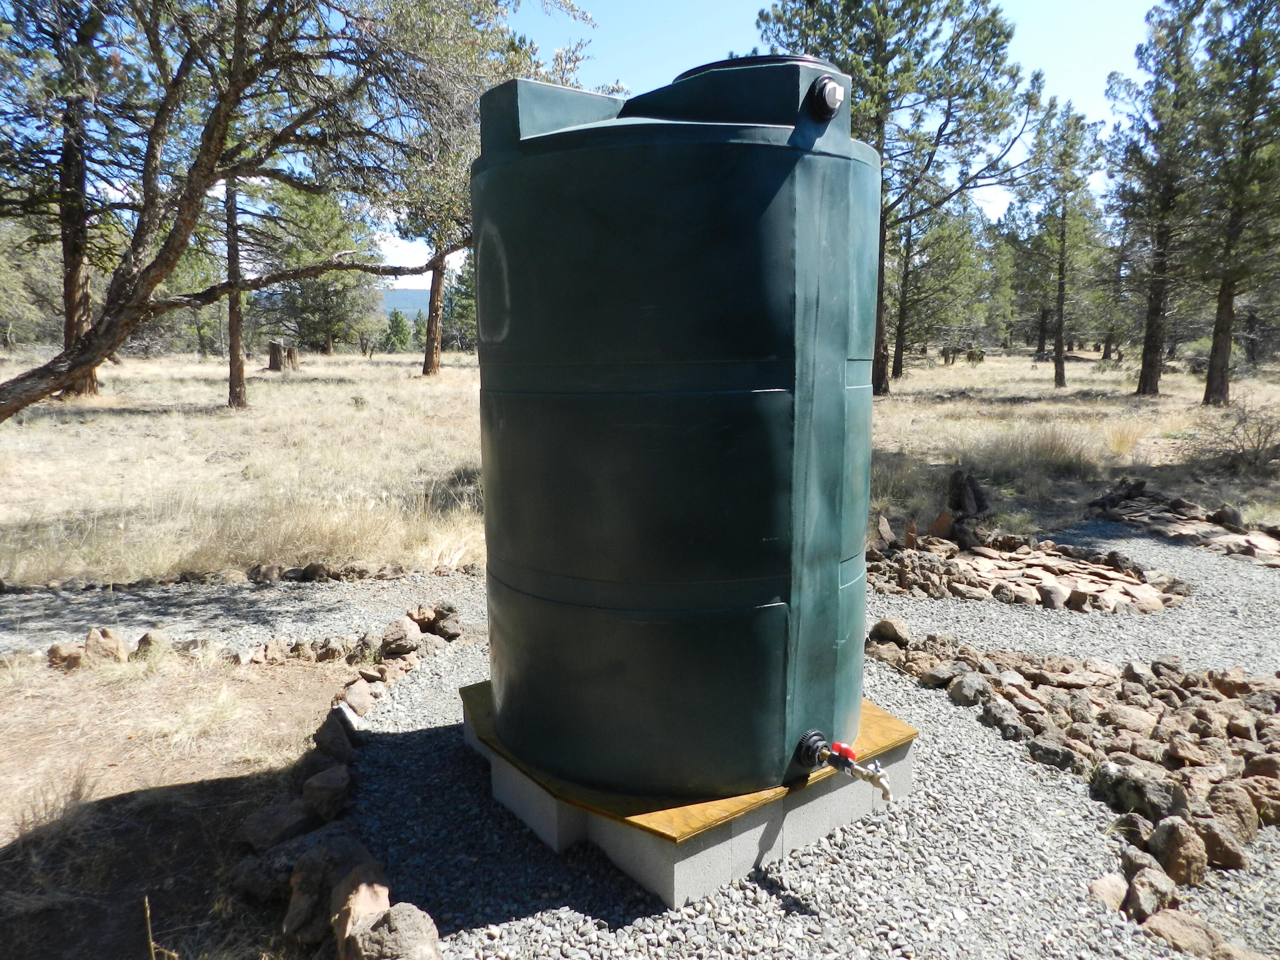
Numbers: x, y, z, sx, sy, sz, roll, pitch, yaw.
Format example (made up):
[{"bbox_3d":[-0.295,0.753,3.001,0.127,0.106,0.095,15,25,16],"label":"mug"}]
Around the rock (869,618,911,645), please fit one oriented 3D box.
[{"bbox_3d":[1.222,0.743,4.174,0.202,0.117,0.162,3,10,17],"label":"rock"}]

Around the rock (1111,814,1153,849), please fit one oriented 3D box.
[{"bbox_3d":[1.399,0.995,2.406,0.136,0.116,0.136,6,11,40],"label":"rock"}]

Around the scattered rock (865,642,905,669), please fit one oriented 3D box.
[{"bbox_3d":[1.097,0.791,3.832,0.201,0.121,0.161,3,9,20],"label":"scattered rock"}]

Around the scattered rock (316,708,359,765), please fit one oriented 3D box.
[{"bbox_3d":[-1.068,0.906,2.994,0.166,0.156,0.181,-2,8,-10],"label":"scattered rock"}]

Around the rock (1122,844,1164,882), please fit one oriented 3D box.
[{"bbox_3d":[1.336,1.022,2.262,0.146,0.101,0.131,5,10,35],"label":"rock"}]

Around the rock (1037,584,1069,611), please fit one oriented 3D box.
[{"bbox_3d":[2.307,0.653,4.752,0.150,0.140,0.140,4,10,25],"label":"rock"}]

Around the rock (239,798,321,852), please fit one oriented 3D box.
[{"bbox_3d":[-1.071,1.034,2.551,0.235,0.110,0.140,-6,11,-34],"label":"rock"}]

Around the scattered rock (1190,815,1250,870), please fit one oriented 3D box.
[{"bbox_3d":[1.668,1.045,2.453,0.155,0.120,0.120,9,13,44],"label":"scattered rock"}]

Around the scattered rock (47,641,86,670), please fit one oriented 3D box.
[{"bbox_3d":[-2.643,0.808,3.918,0.148,0.113,0.118,-7,12,-35],"label":"scattered rock"}]

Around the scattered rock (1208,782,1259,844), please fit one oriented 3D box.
[{"bbox_3d":[1.787,1.003,2.564,0.128,0.175,0.115,7,12,36],"label":"scattered rock"}]

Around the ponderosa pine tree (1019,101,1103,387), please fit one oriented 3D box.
[{"bbox_3d":[11.861,-6.528,23.876,2.360,7.770,2.360,5,10,26],"label":"ponderosa pine tree"}]

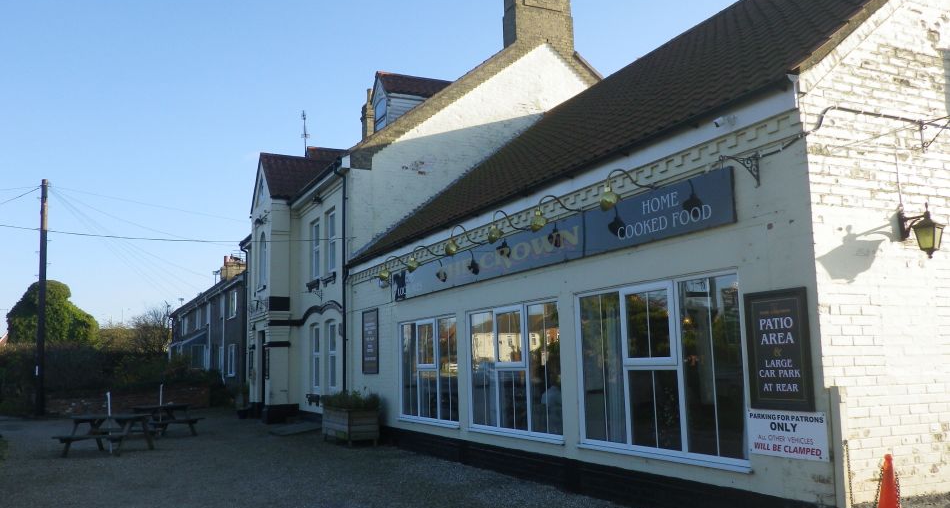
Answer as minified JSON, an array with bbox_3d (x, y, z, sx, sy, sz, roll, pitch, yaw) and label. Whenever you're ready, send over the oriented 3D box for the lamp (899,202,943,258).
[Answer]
[{"bbox_3d":[3.539,-0.174,5.568,0.250,0.450,0.350,3,-10,-25],"label":"lamp"}]

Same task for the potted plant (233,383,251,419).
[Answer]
[{"bbox_3d":[-7.252,4.583,21.950,0.500,1.100,0.550,3,-10,-28],"label":"potted plant"}]

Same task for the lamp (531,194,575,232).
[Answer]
[{"bbox_3d":[0.895,-0.440,7.693,0.580,0.400,0.200,3,-10,-28],"label":"lamp"}]

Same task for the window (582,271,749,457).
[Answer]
[{"bbox_3d":[1.786,1.133,7.126,0.100,1.732,2.391,3,-10,-28],"label":"window"}]

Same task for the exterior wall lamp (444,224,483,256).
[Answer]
[{"bbox_3d":[-0.147,-0.187,9.684,0.550,0.400,0.200,3,-10,-28],"label":"exterior wall lamp"}]

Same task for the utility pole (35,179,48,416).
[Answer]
[{"bbox_3d":[-15.856,1.511,25.887,0.250,8.762,0.250,0,-10,-28],"label":"utility pole"}]

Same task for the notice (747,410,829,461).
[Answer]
[{"bbox_3d":[2.370,1.373,5.382,0.020,0.342,0.670,3,-10,-28],"label":"notice"}]

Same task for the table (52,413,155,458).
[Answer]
[{"bbox_3d":[-7.269,3.619,14.083,1.602,0.714,1.426,-2,-8,3],"label":"table"}]

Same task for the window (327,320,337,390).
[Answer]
[{"bbox_3d":[-3.135,2.238,15.522,0.140,1.500,0.860,3,-10,-28],"label":"window"}]

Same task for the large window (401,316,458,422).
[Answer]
[{"bbox_3d":[-0.776,1.937,11.861,0.100,1.727,2.343,3,-10,-28],"label":"large window"}]

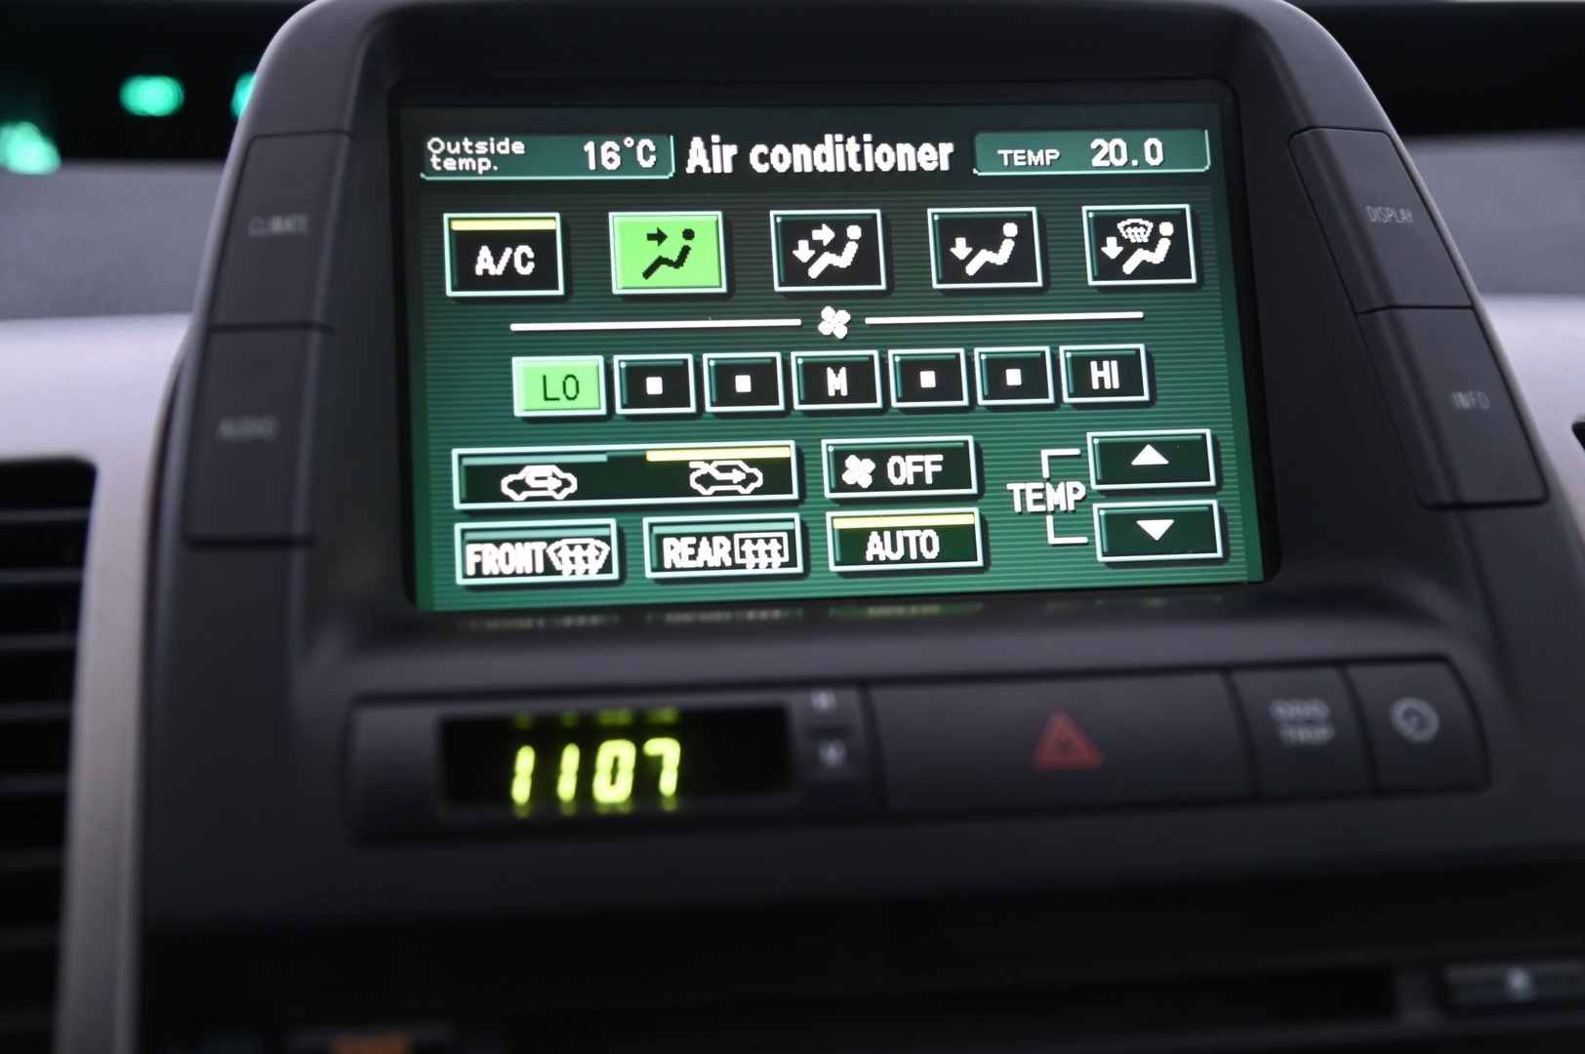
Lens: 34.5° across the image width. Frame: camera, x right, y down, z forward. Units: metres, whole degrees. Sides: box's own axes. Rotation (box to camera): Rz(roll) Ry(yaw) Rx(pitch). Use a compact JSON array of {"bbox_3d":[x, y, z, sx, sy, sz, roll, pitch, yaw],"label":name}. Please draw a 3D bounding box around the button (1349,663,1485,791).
[{"bbox_3d":[0.098,0.033,0.405,0.018,0.021,0.006,-2,-30,-9],"label":"button"}]

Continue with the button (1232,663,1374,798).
[{"bbox_3d":[0.079,0.034,0.402,0.018,0.021,0.006,-2,-30,-9],"label":"button"}]

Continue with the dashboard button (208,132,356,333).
[{"bbox_3d":[-0.086,-0.049,0.431,0.021,0.041,0.008,2,-32,-7],"label":"dashboard button"}]

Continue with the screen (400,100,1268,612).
[{"bbox_3d":[0.008,-0.033,0.464,0.153,0.092,0.005,-2,-11,-9],"label":"screen"}]

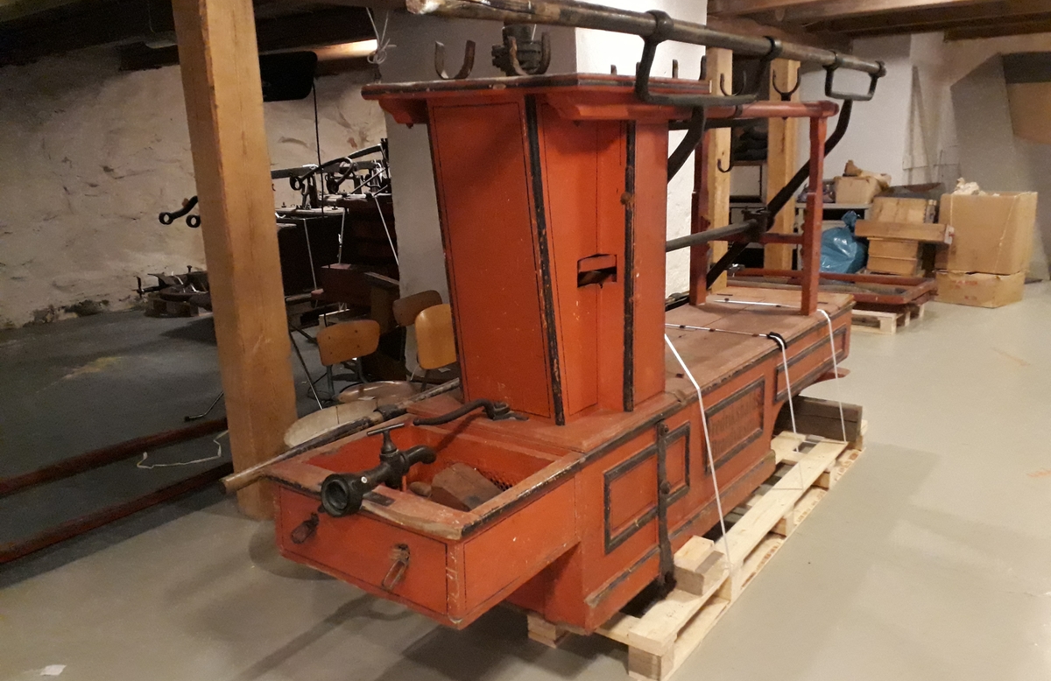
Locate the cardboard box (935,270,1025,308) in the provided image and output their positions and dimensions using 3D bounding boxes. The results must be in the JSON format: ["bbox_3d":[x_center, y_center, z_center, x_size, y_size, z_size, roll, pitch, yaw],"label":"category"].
[{"bbox_3d":[4.061,-0.497,7.343,0.463,0.292,0.544,-12,16,-35],"label":"cardboard box"}]

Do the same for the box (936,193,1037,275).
[{"bbox_3d":[4.097,-0.980,7.302,0.483,0.675,0.594,-13,17,-39],"label":"box"}]

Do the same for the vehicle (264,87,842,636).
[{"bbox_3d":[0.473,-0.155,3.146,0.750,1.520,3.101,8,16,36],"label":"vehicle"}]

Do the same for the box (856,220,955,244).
[{"bbox_3d":[3.329,-0.970,7.201,0.220,0.145,0.803,-14,18,-40],"label":"box"}]

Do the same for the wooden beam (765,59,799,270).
[{"bbox_3d":[2.194,-1.321,7.042,0.170,2.140,0.210,9,18,40],"label":"wooden beam"}]

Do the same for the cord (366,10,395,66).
[{"bbox_3d":[-0.663,-1.384,3.750,0.130,0.260,0.100,-2,14,0],"label":"cord"}]

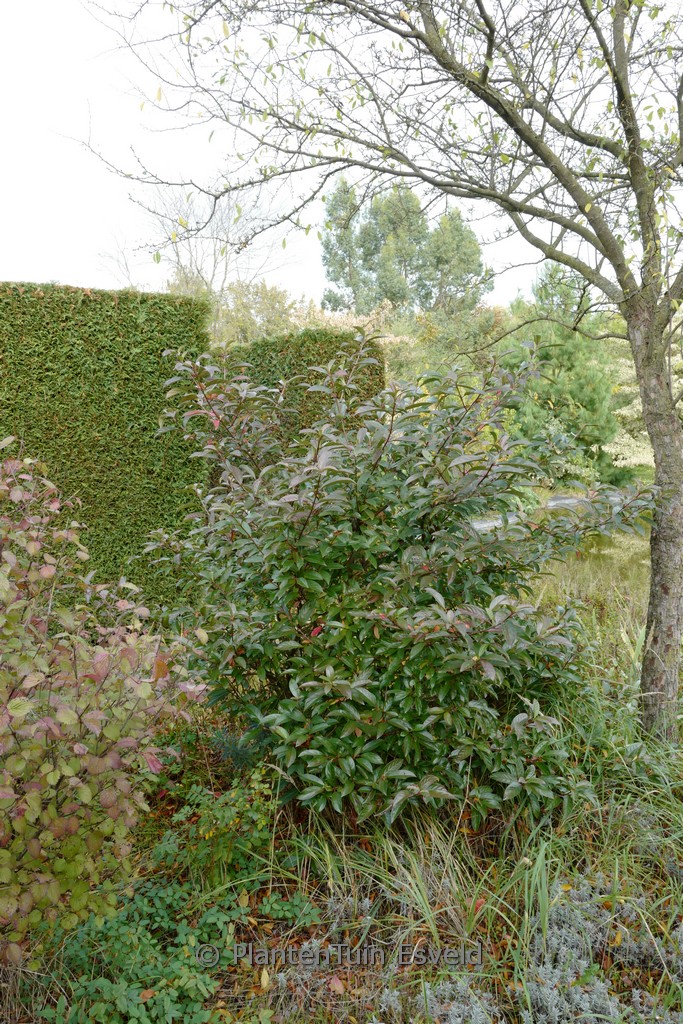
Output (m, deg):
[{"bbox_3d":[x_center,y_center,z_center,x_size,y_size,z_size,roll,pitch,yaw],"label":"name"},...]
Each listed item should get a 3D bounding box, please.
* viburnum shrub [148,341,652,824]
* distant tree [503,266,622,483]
[{"bbox_3d":[0.250,0.220,3.500,2.100,1.950,1.850,0,7,0],"label":"viburnum shrub"},{"bbox_3d":[5.000,-3.100,18.000,2.700,4.900,2.700,0,7,0],"label":"distant tree"}]

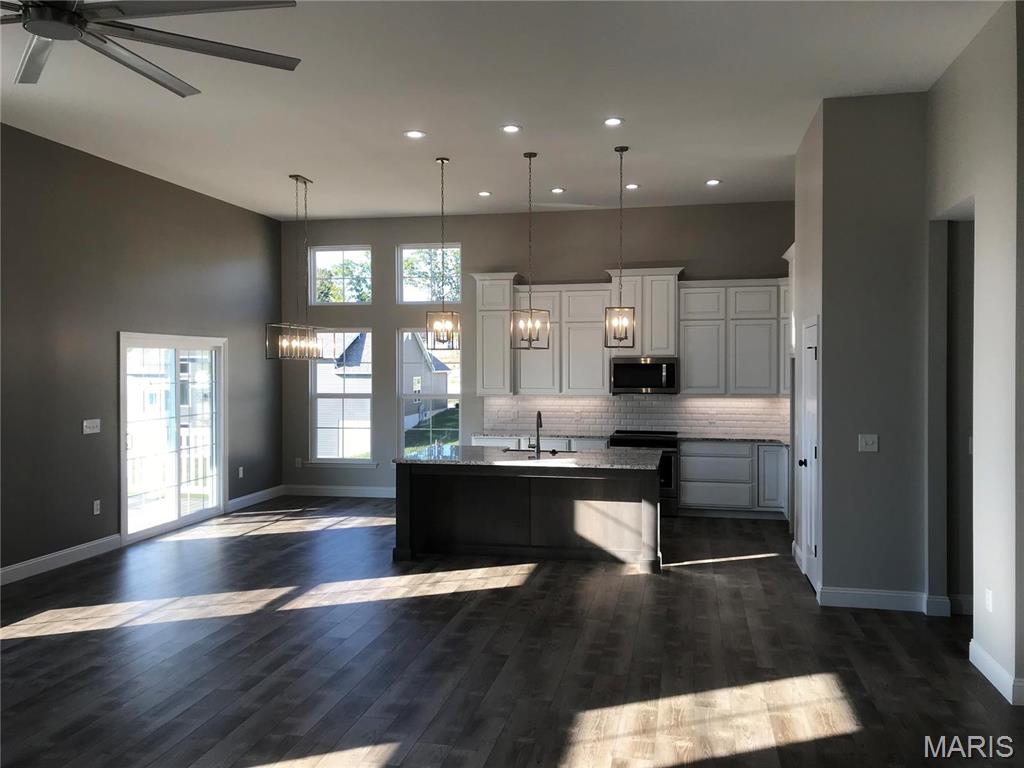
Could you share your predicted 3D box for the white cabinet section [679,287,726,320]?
[{"bbox_3d":[2.275,-0.945,9.884,0.549,0.392,0.340,0,1,12],"label":"white cabinet section"}]

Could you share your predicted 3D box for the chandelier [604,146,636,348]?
[{"bbox_3d":[0.963,-1.198,7.298,0.255,1.756,0.255,0,1,7],"label":"chandelier"}]

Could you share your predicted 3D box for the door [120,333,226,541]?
[{"bbox_3d":[-3.602,0.516,8.907,0.120,2.070,1.880,0,1,12],"label":"door"}]

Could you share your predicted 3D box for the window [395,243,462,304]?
[{"bbox_3d":[-1.056,-1.406,10.695,0.861,0.792,0.119,0,1,12],"label":"window"}]

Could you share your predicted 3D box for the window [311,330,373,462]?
[{"bbox_3d":[-2.275,0.161,11.055,0.890,1.780,0.100,0,1,12],"label":"window"}]

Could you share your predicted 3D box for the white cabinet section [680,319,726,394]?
[{"bbox_3d":[2.278,-0.313,9.898,0.550,0.873,0.340,0,1,12],"label":"white cabinet section"}]

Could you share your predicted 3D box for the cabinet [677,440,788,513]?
[{"bbox_3d":[2.534,1.054,9.635,1.163,0.812,0.619,0,1,12],"label":"cabinet"}]

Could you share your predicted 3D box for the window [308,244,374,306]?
[{"bbox_3d":[-2.259,-1.424,10.953,0.876,0.772,0.099,0,1,12],"label":"window"}]

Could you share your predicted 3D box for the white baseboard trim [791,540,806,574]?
[{"bbox_3d":[2.490,1.506,7.209,0.016,0.135,0.600,0,1,12],"label":"white baseboard trim"}]

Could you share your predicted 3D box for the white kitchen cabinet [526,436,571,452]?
[{"bbox_3d":[0.465,1.080,10.119,0.580,0.880,0.620,0,1,12],"label":"white kitchen cabinet"}]

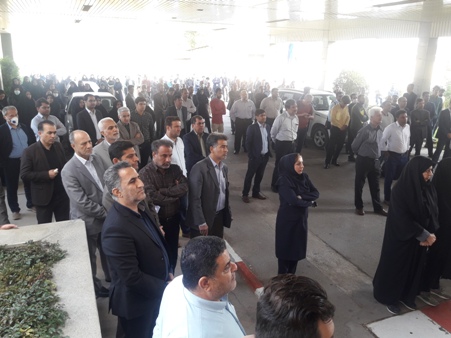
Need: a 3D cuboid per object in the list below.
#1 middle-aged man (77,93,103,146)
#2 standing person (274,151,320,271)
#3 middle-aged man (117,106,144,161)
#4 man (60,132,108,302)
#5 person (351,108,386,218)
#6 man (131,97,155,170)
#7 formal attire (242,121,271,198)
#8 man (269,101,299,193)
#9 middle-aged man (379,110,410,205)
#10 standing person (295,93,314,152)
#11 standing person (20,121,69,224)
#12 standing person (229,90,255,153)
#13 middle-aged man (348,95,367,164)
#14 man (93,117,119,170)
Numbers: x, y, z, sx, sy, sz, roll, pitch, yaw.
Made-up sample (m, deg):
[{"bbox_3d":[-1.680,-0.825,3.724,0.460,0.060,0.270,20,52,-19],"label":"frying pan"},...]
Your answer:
[{"bbox_3d":[-2.764,-0.639,7.524,0.350,1.785,0.530,12,19,33],"label":"middle-aged man"},{"bbox_3d":[0.704,0.612,3.692,0.400,1.580,0.480,15,21,40],"label":"standing person"},{"bbox_3d":[-1.559,-0.130,5.938,0.560,1.720,0.400,-6,17,-24],"label":"middle-aged man"},{"bbox_3d":[-1.429,0.469,3.769,0.370,1.750,0.540,9,18,26],"label":"man"},{"bbox_3d":[2.380,-0.091,5.987,0.530,1.770,0.380,-8,18,-28],"label":"person"},{"bbox_3d":[-1.685,-0.591,7.540,0.500,1.755,0.300,-6,17,-24],"label":"man"},{"bbox_3d":[0.568,-0.157,6.554,0.360,1.440,0.540,15,21,40],"label":"formal attire"},{"bbox_3d":[1.148,-0.419,7.099,0.500,1.750,0.350,-11,20,-36],"label":"man"},{"bbox_3d":[3.007,-0.183,6.470,0.500,1.700,0.320,-3,16,-14],"label":"middle-aged man"},{"bbox_3d":[2.100,-1.142,9.802,0.500,1.690,0.370,-11,20,-36],"label":"standing person"},{"bbox_3d":[-2.127,0.286,4.394,0.400,1.745,0.540,6,17,17],"label":"standing person"},{"bbox_3d":[0.490,-1.329,10.276,0.640,1.750,0.380,-4,17,-18],"label":"standing person"},{"bbox_3d":[3.440,-1.033,9.476,0.400,1.730,0.520,8,17,24],"label":"middle-aged man"},{"bbox_3d":[-1.390,0.254,4.486,0.360,1.775,0.520,8,17,23],"label":"man"}]

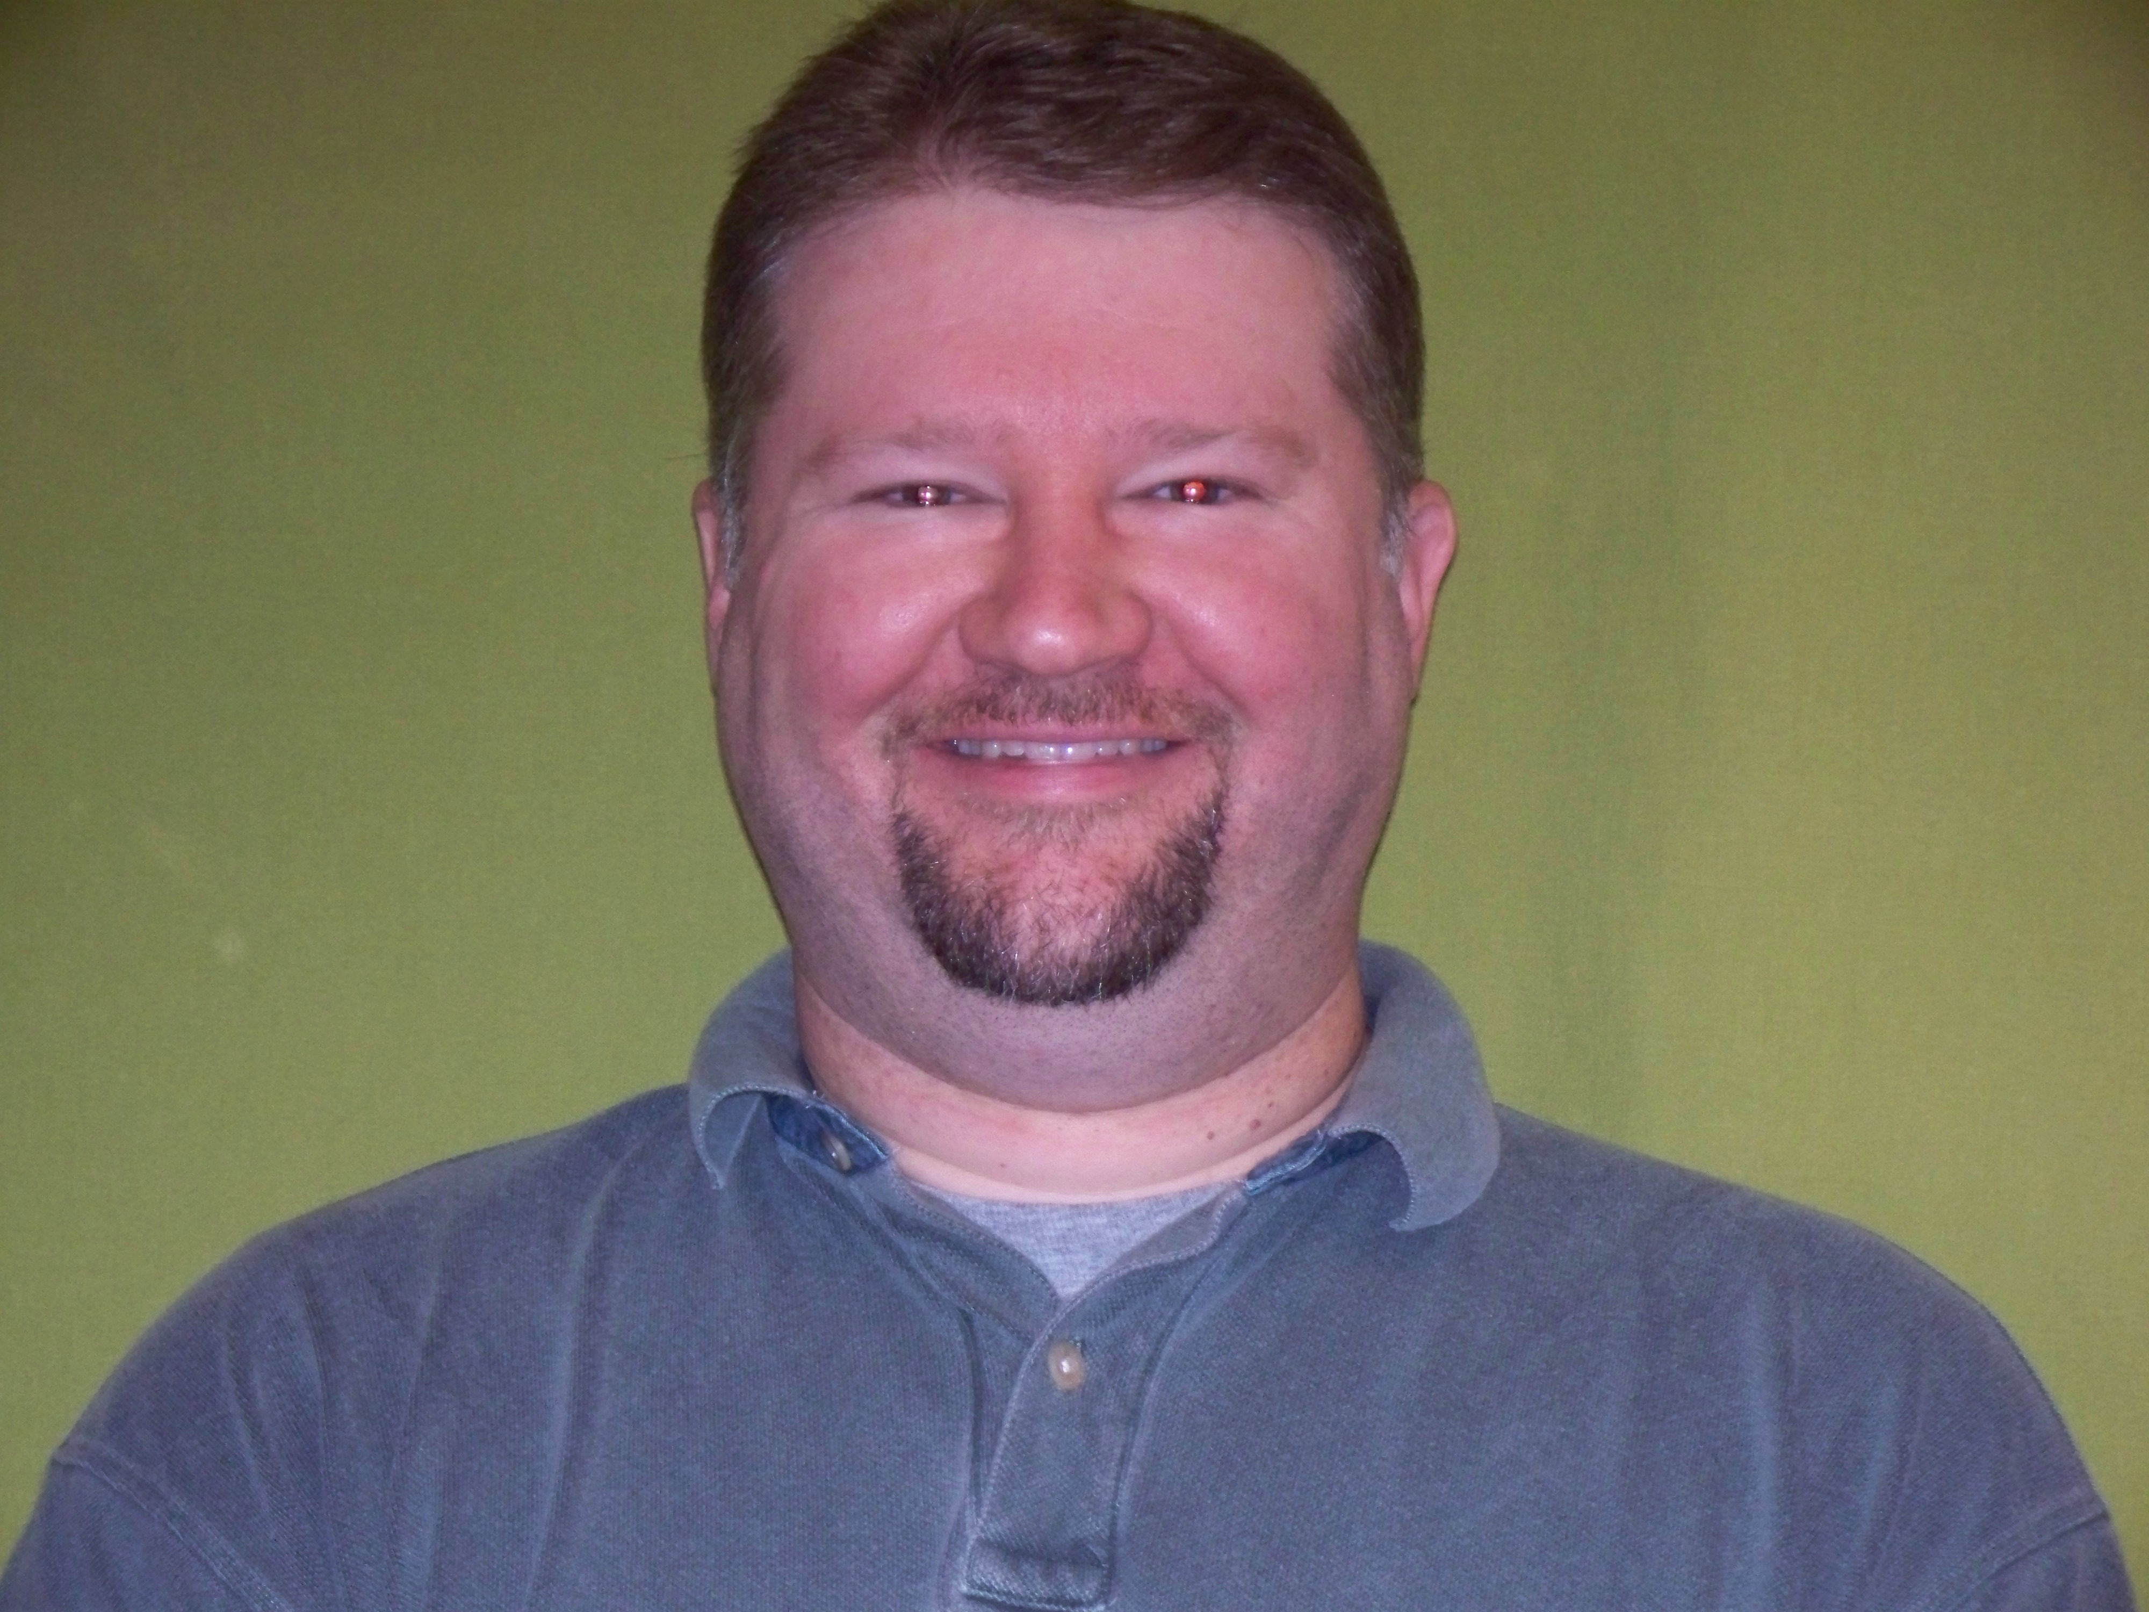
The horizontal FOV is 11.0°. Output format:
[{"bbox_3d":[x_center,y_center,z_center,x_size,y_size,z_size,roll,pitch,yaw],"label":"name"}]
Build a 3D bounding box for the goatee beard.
[{"bbox_3d":[-0.004,0.022,2.690,0.080,0.054,0.040,0,0,3],"label":"goatee beard"}]

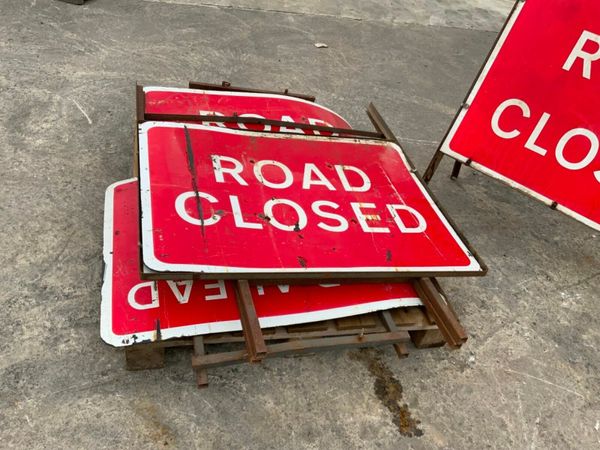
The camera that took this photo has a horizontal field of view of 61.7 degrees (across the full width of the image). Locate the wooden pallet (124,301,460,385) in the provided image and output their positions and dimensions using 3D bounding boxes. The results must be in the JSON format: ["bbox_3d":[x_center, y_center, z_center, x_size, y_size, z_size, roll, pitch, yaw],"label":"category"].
[{"bbox_3d":[-0.099,0.109,1.756,1.000,0.150,0.800,-1,38,-19],"label":"wooden pallet"}]

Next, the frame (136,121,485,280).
[{"bbox_3d":[0.005,-0.105,1.722,1.060,0.038,0.760,1,41,-19],"label":"frame"}]

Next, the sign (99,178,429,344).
[{"bbox_3d":[-0.122,0.059,1.753,1.050,0.040,0.750,-4,41,-17],"label":"sign"}]

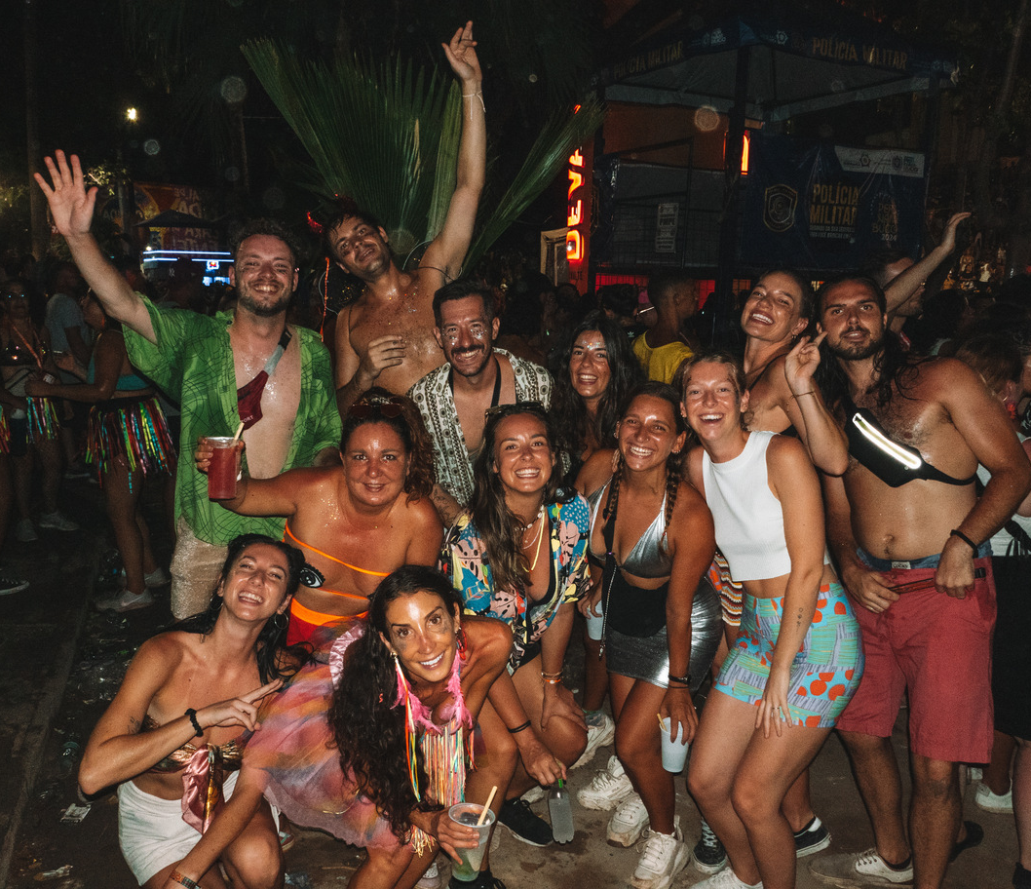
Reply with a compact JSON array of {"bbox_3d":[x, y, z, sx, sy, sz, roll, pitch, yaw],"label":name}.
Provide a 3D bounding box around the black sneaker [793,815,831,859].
[{"bbox_3d":[0.843,1.164,2.730,0.265,0.095,0.100,-5,12,-34],"label":"black sneaker"}]

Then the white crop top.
[{"bbox_3d":[0.593,0.145,2.220,0.310,0.345,0.225,-1,22,41],"label":"white crop top"}]

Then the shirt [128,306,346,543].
[{"bbox_3d":[-0.806,-0.055,2.640,0.600,0.700,0.320,-1,10,-14],"label":"shirt"}]

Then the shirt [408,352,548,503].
[{"bbox_3d":[-0.080,0.060,2.620,0.460,0.620,0.320,1,23,-2],"label":"shirt"}]

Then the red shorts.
[{"bbox_3d":[1.040,0.550,2.430,0.390,0.510,0.300,8,12,34],"label":"red shorts"}]

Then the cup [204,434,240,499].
[{"bbox_3d":[-0.595,0.048,1.880,0.063,0.122,0.063,2,9,0],"label":"cup"}]

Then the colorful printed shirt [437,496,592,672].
[{"bbox_3d":[-0.015,0.365,2.420,0.410,0.480,0.300,0,28,-7],"label":"colorful printed shirt"}]

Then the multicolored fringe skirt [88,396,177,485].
[{"bbox_3d":[-1.928,-0.047,4.650,0.420,0.400,0.420,2,9,3],"label":"multicolored fringe skirt"}]

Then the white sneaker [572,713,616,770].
[{"bbox_3d":[0.259,1.003,3.225,0.105,0.130,0.285,7,11,32],"label":"white sneaker"}]

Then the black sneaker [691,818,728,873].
[{"bbox_3d":[0.550,1.107,2.683,0.100,0.110,0.270,3,9,5],"label":"black sneaker"}]

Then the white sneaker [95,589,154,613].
[{"bbox_3d":[-1.934,0.770,4.578,0.275,0.100,0.100,-3,11,-25],"label":"white sneaker"}]

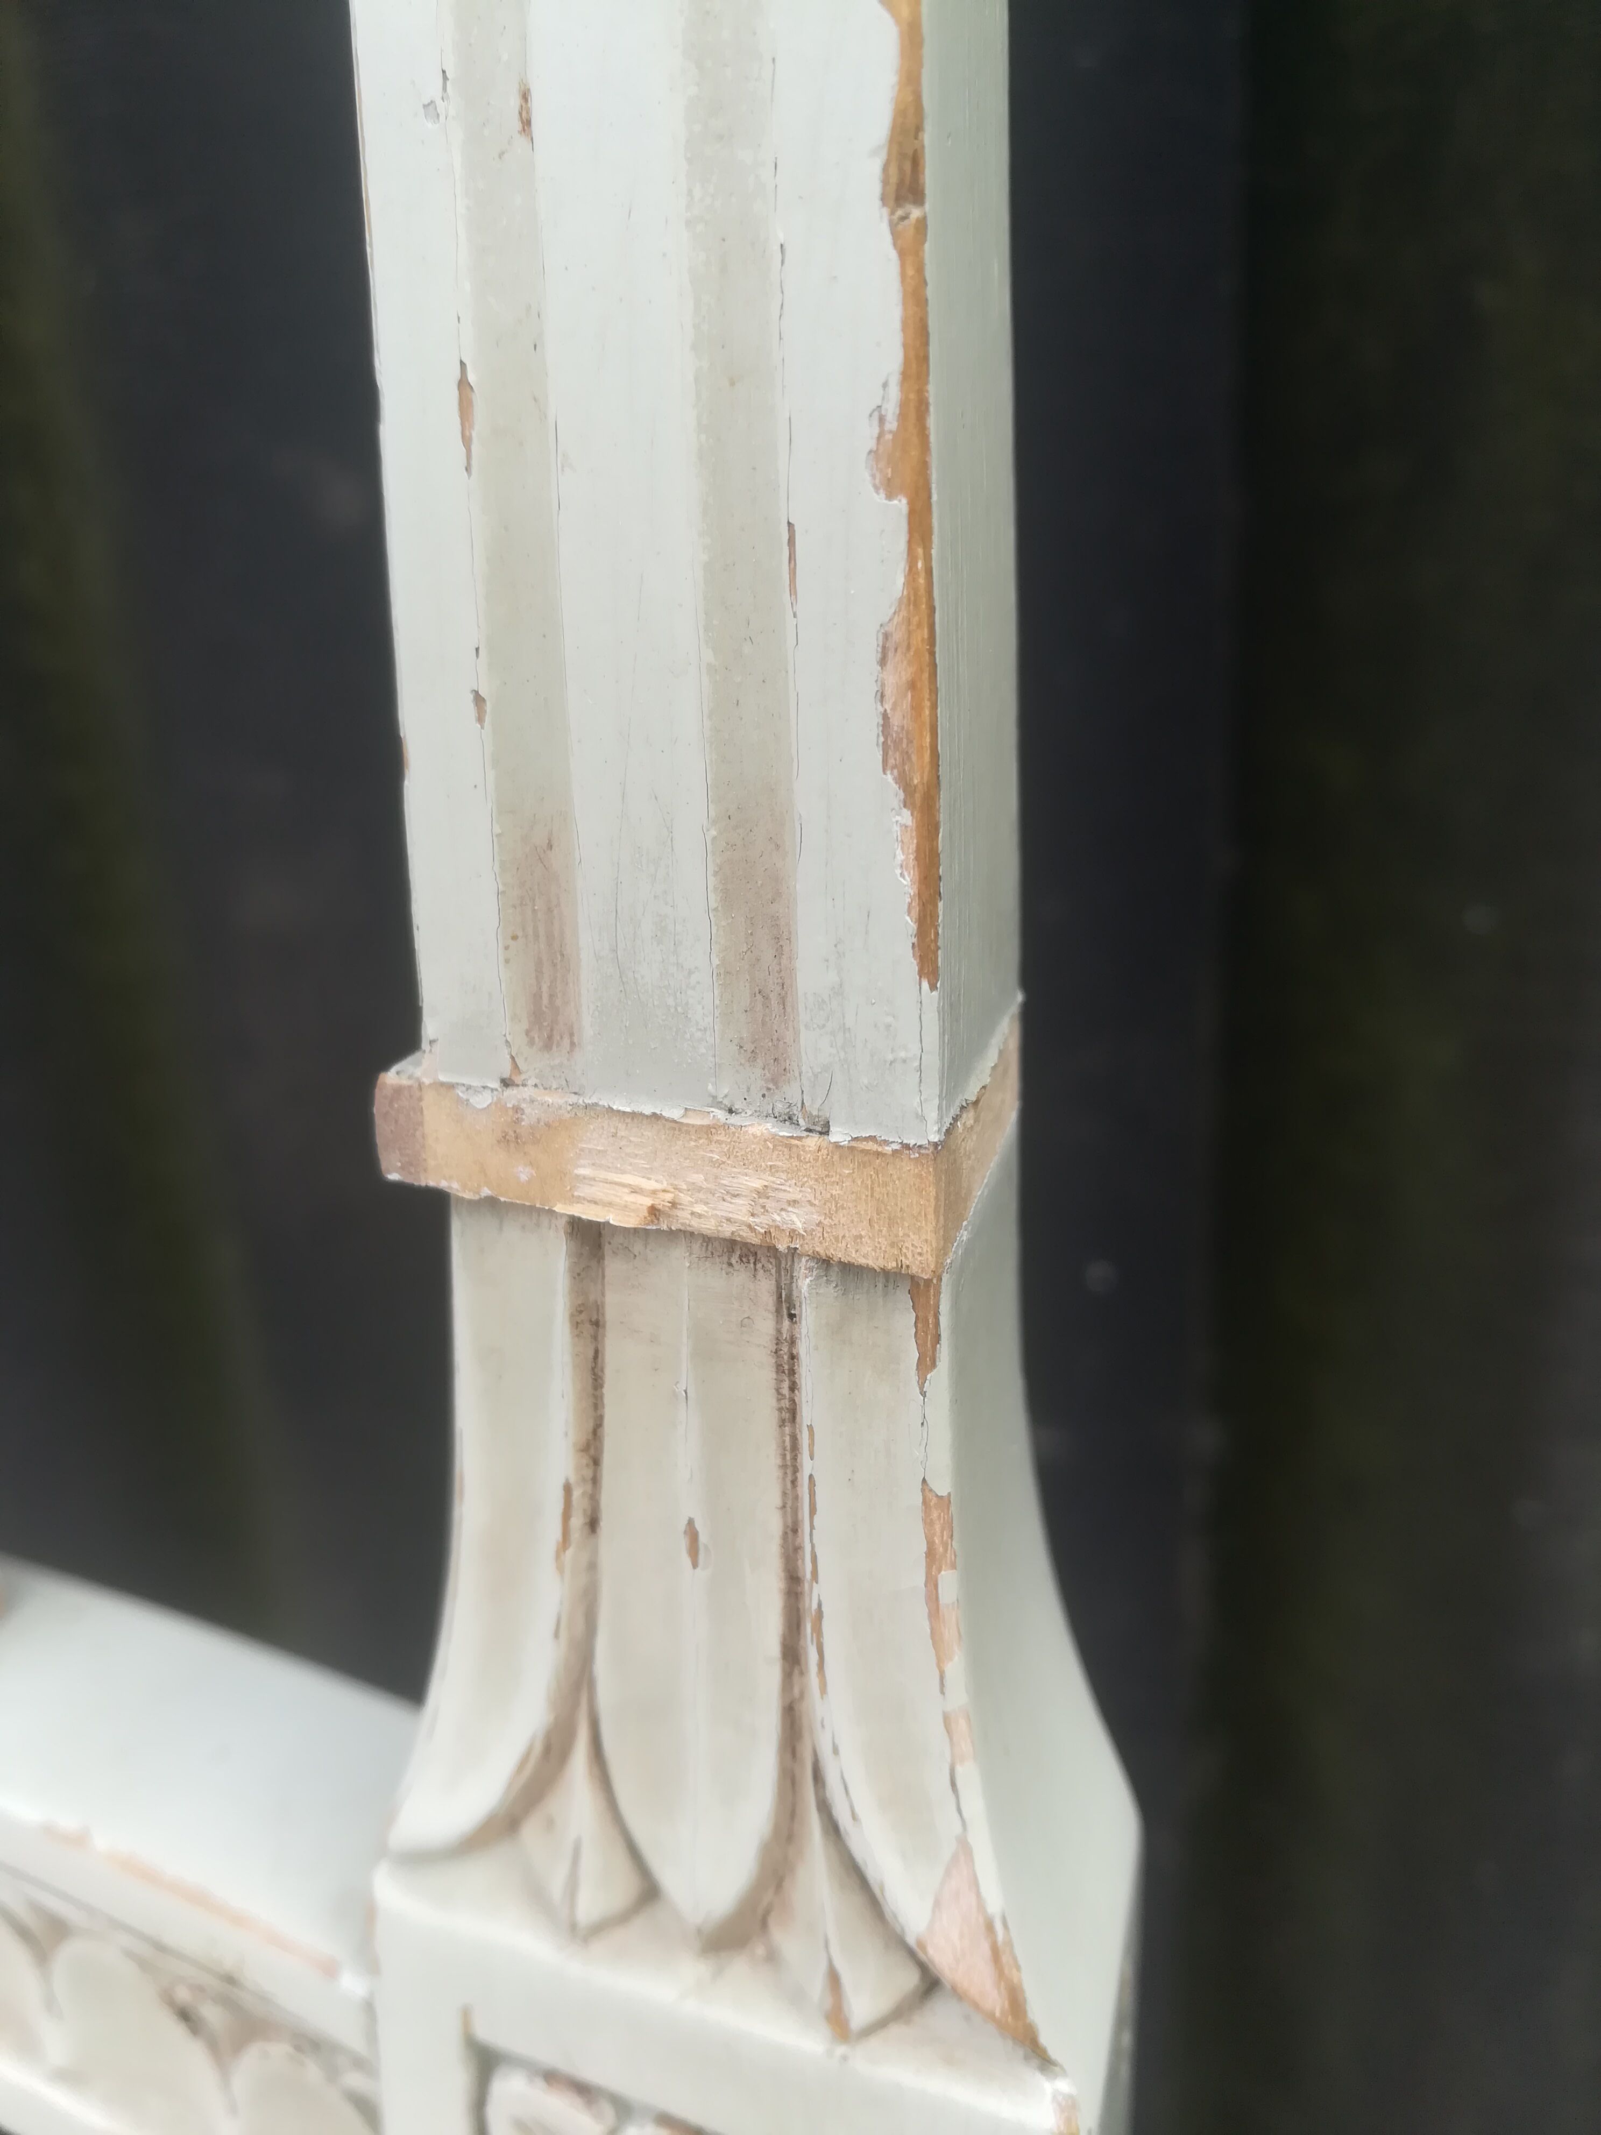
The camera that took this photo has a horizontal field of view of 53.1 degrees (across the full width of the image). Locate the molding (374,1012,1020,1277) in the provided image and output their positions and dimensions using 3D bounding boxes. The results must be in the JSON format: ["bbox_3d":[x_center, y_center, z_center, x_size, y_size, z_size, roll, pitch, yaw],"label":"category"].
[{"bbox_3d":[-0.008,0.002,0.155,0.052,0.012,0.036,7,24,17],"label":"molding"}]

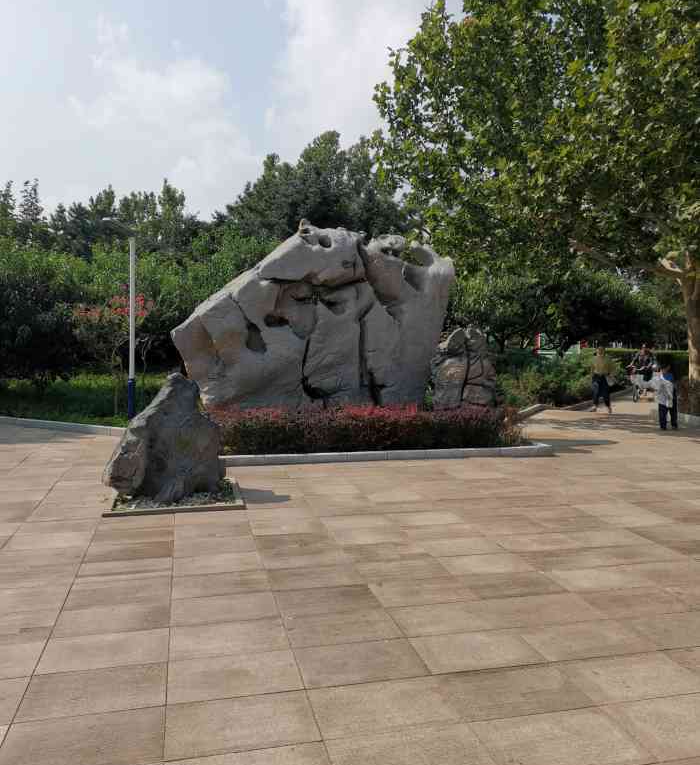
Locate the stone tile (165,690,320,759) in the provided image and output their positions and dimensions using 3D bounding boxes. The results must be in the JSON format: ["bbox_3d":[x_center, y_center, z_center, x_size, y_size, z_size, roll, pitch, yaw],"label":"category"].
[{"bbox_3d":[-0.466,1.481,3.008,0.633,0.040,0.423,-1,4,-13],"label":"stone tile"}]

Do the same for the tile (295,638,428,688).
[{"bbox_3d":[0.051,1.363,3.377,0.600,0.050,0.400,-1,4,-13],"label":"tile"}]

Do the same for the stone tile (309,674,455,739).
[{"bbox_3d":[0.150,1.474,3.154,0.633,0.040,0.423,-1,4,-13],"label":"stone tile"}]

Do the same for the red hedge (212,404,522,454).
[{"bbox_3d":[0.157,0.584,9.952,4.267,0.600,1.250,-1,4,-13],"label":"red hedge"}]

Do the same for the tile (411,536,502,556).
[{"bbox_3d":[0.853,1.307,5.487,0.633,0.040,0.423,-1,4,-13],"label":"tile"}]

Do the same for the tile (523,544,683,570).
[{"bbox_3d":[1.815,1.256,5.027,1.200,0.050,0.400,-1,4,-13],"label":"tile"}]

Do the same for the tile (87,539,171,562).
[{"bbox_3d":[-1.619,1.262,5.165,0.607,0.040,0.406,0,4,-13],"label":"tile"}]

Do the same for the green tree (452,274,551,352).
[{"bbox_3d":[4.012,-1.452,18.684,3.200,3.400,3.000,0,4,0],"label":"green tree"}]

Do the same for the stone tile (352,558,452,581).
[{"bbox_3d":[0.359,1.307,4.795,0.607,0.040,0.406,0,4,-13],"label":"stone tile"}]

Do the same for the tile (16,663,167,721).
[{"bbox_3d":[-1.180,1.457,3.273,0.633,0.040,0.423,-1,4,-13],"label":"tile"}]

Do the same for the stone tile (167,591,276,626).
[{"bbox_3d":[-0.736,1.344,4.116,0.614,0.030,0.415,-1,4,-13],"label":"stone tile"}]

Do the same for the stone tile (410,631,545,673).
[{"bbox_3d":[0.644,1.386,3.590,0.602,0.030,0.415,-1,4,-13],"label":"stone tile"}]

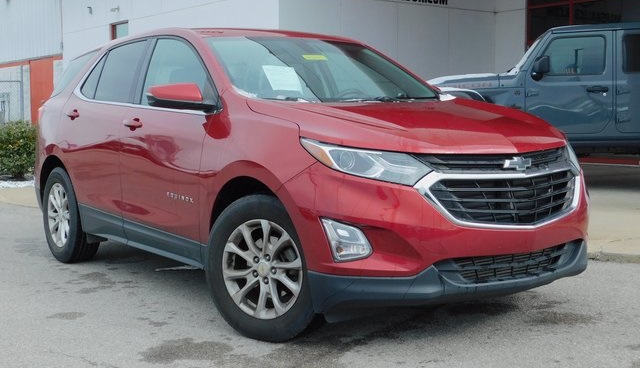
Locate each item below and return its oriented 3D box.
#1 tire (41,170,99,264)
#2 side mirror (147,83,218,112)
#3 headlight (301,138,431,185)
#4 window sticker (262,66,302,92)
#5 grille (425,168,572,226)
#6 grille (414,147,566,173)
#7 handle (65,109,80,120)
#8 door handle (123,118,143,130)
[{"bbox_3d":[-1.851,0.221,6.201,0.230,0.716,0.722,-4,6,-36],"label":"tire"},{"bbox_3d":[-0.705,-0.448,4.259,0.260,0.155,0.240,-4,6,-36],"label":"side mirror"},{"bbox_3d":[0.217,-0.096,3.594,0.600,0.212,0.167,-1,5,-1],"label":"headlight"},{"bbox_3d":[-0.204,-0.574,4.522,0.180,0.012,0.285,1,33,-15],"label":"window sticker"},{"bbox_3d":[0.907,0.066,3.790,1.080,0.265,0.190,-4,6,-36],"label":"grille"},{"bbox_3d":[0.873,-0.102,3.820,1.060,0.125,0.200,-4,6,-36],"label":"grille"},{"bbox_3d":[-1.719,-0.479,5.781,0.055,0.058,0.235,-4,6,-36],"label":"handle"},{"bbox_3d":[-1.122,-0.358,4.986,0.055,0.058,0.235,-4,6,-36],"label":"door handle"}]

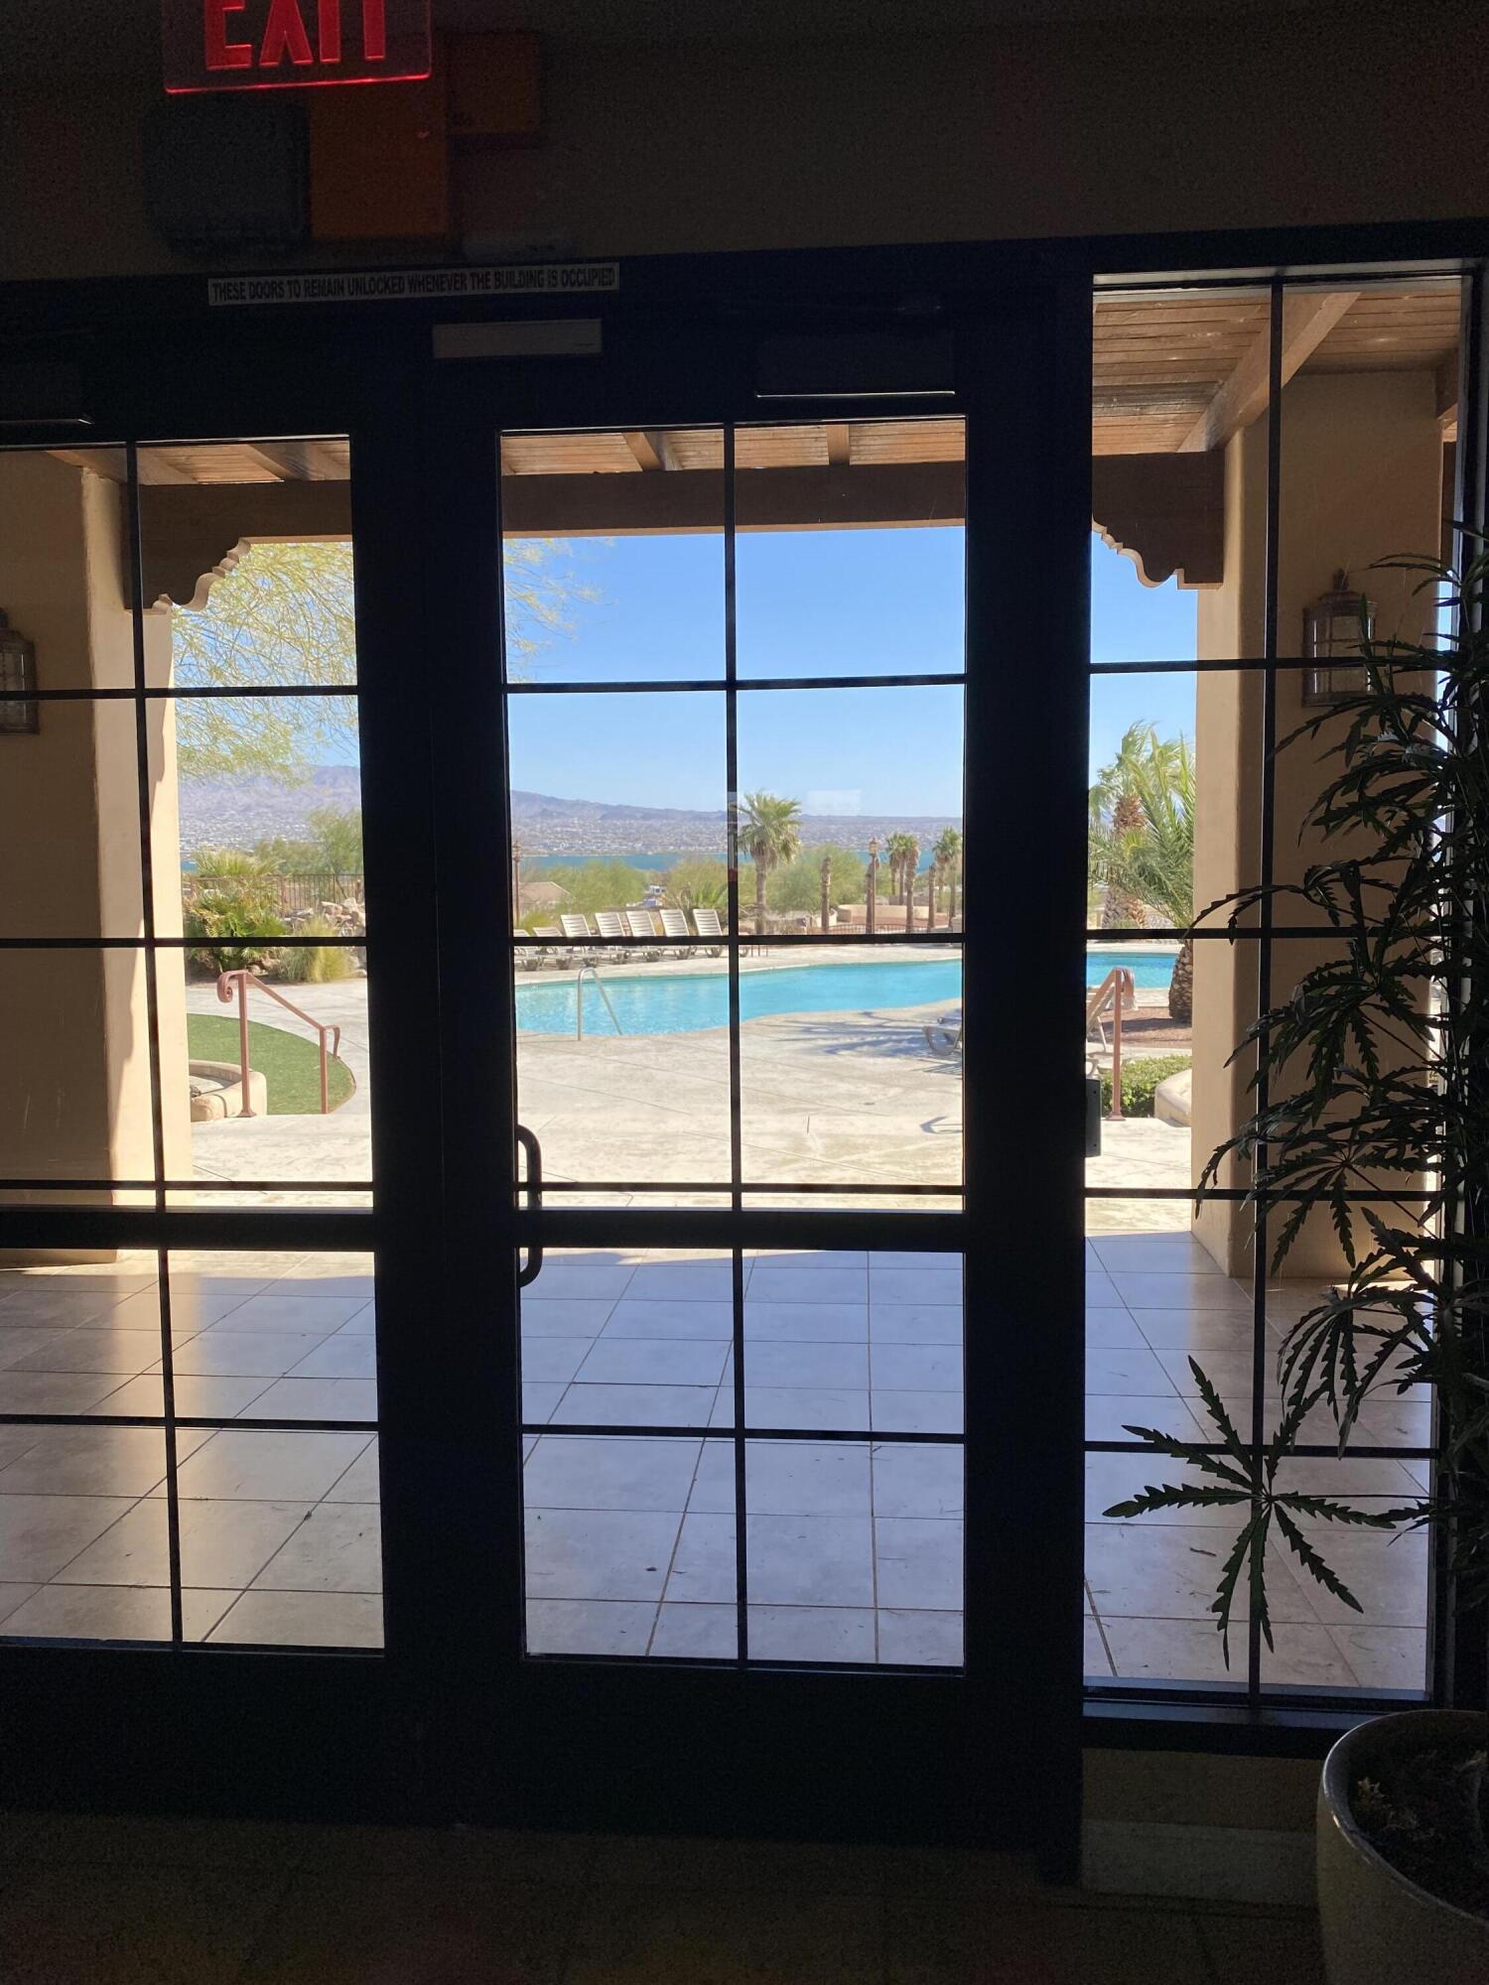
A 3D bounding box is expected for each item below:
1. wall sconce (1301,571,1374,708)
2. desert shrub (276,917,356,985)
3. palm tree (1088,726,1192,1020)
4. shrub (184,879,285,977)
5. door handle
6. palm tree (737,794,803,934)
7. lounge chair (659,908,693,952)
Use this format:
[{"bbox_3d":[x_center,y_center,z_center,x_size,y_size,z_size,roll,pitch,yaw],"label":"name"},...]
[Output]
[{"bbox_3d":[2.158,-1.282,5.417,0.250,0.485,0.180,0,5,4],"label":"wall sconce"},{"bbox_3d":[-7.482,-0.785,26.037,1.300,1.130,1.150,0,5,4],"label":"desert shrub"},{"bbox_3d":[5.526,-1.472,18.431,2.900,3.680,2.900,0,5,4],"label":"palm tree"},{"bbox_3d":[-9.484,-1.159,27.237,1.950,1.720,1.800,0,5,4],"label":"shrub"},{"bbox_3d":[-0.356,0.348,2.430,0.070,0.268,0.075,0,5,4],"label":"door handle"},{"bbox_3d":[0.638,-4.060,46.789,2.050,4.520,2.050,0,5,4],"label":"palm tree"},{"bbox_3d":[-1.126,-1.205,30.967,0.680,0.930,1.750,-5,7,-37],"label":"lounge chair"}]

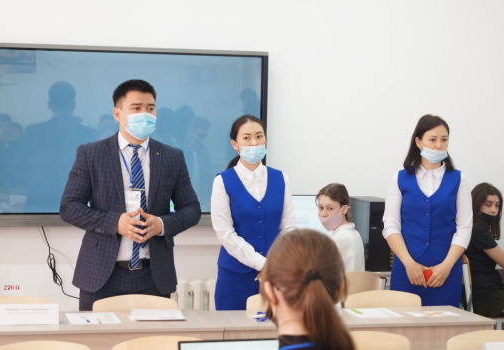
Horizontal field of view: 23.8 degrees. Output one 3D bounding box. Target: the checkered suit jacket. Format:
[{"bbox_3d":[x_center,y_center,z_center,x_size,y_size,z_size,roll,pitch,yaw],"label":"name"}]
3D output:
[{"bbox_3d":[-0.550,0.175,5.420,0.620,0.730,0.360,0,3,-15],"label":"checkered suit jacket"}]

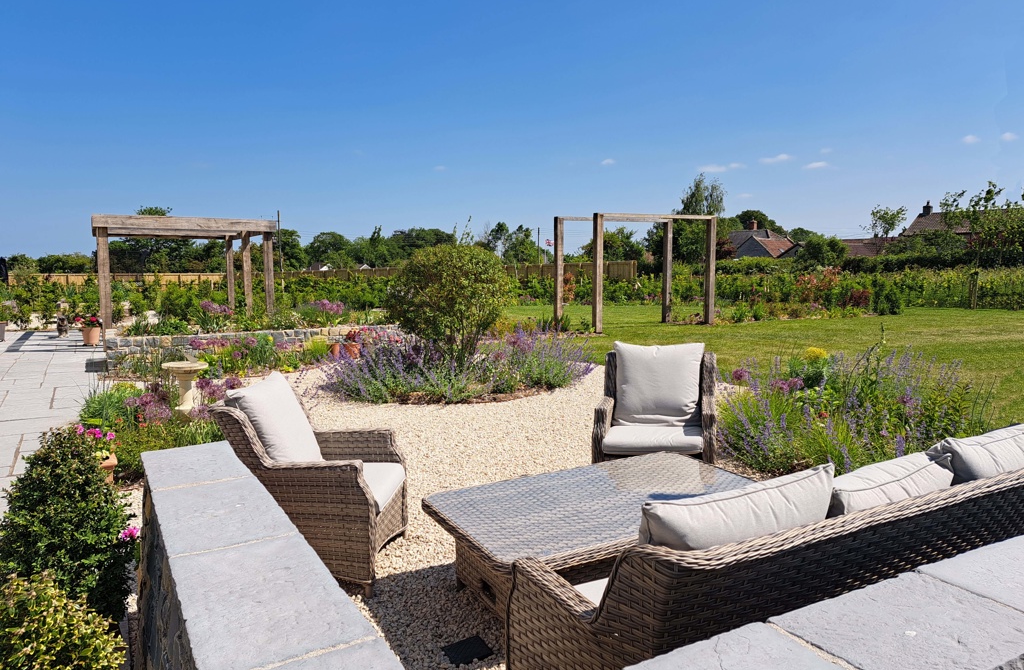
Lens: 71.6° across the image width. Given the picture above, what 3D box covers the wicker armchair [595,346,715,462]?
[{"bbox_3d":[0.925,0.576,4.541,0.730,0.880,0.770,2,6,14],"label":"wicker armchair"}]

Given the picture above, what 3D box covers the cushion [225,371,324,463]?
[{"bbox_3d":[-1.133,0.417,3.454,0.170,0.500,0.550,-24,2,9],"label":"cushion"}]

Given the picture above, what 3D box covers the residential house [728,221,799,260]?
[{"bbox_3d":[30.118,-10.633,84.353,10.000,6.500,8.500,3,7,30],"label":"residential house"}]

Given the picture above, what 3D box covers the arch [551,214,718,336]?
[{"bbox_3d":[2.680,-1.350,15.222,3.270,2.350,1.580,-3,7,-30],"label":"arch"}]

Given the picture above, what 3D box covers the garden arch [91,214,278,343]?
[{"bbox_3d":[-6.968,-1.168,14.777,3.000,2.280,4.850,-3,7,-30],"label":"garden arch"}]

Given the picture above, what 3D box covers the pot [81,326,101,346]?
[{"bbox_3d":[-7.610,0.009,12.819,0.310,0.290,0.310,0,6,0],"label":"pot"}]

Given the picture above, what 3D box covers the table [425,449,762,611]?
[{"bbox_3d":[0.445,0.940,3.204,1.480,0.430,0.870,-3,7,-30],"label":"table"}]

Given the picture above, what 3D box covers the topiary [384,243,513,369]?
[{"bbox_3d":[-0.815,-0.366,9.111,1.600,1.580,1.600,0,6,0],"label":"topiary"}]

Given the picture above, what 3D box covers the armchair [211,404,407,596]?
[{"bbox_3d":[-0.951,0.687,3.462,0.770,0.880,0.730,1,6,7],"label":"armchair"}]

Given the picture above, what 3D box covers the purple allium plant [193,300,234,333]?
[{"bbox_3d":[-5.240,-0.330,12.500,0.680,0.600,0.640,-3,6,-30],"label":"purple allium plant"}]

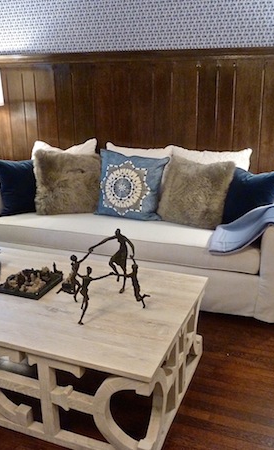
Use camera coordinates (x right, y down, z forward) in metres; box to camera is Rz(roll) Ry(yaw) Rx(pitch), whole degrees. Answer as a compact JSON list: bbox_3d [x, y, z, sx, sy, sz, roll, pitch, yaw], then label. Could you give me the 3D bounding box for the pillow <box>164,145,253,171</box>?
[{"bbox_3d":[0.506,-0.326,3.245,0.600,0.530,0.180,7,2,23],"label":"pillow"}]

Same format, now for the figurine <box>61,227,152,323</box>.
[{"bbox_3d":[-0.136,0.222,1.947,0.400,0.330,0.330,0,18,0],"label":"figurine"}]

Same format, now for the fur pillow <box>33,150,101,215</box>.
[{"bbox_3d":[-0.547,-0.335,3.447,0.530,0.500,0.200,1,-2,4],"label":"fur pillow"}]

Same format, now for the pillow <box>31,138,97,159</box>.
[{"bbox_3d":[-0.635,-0.450,3.658,0.590,0.530,0.180,3,1,10],"label":"pillow"}]

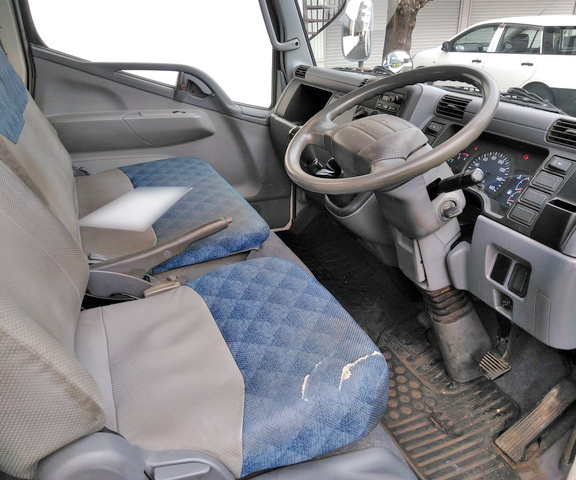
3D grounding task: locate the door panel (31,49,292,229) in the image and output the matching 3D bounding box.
[{"bbox_3d":[-0.432,-0.345,1.994,1.000,0.800,0.120,-11,27,-22],"label":"door panel"}]

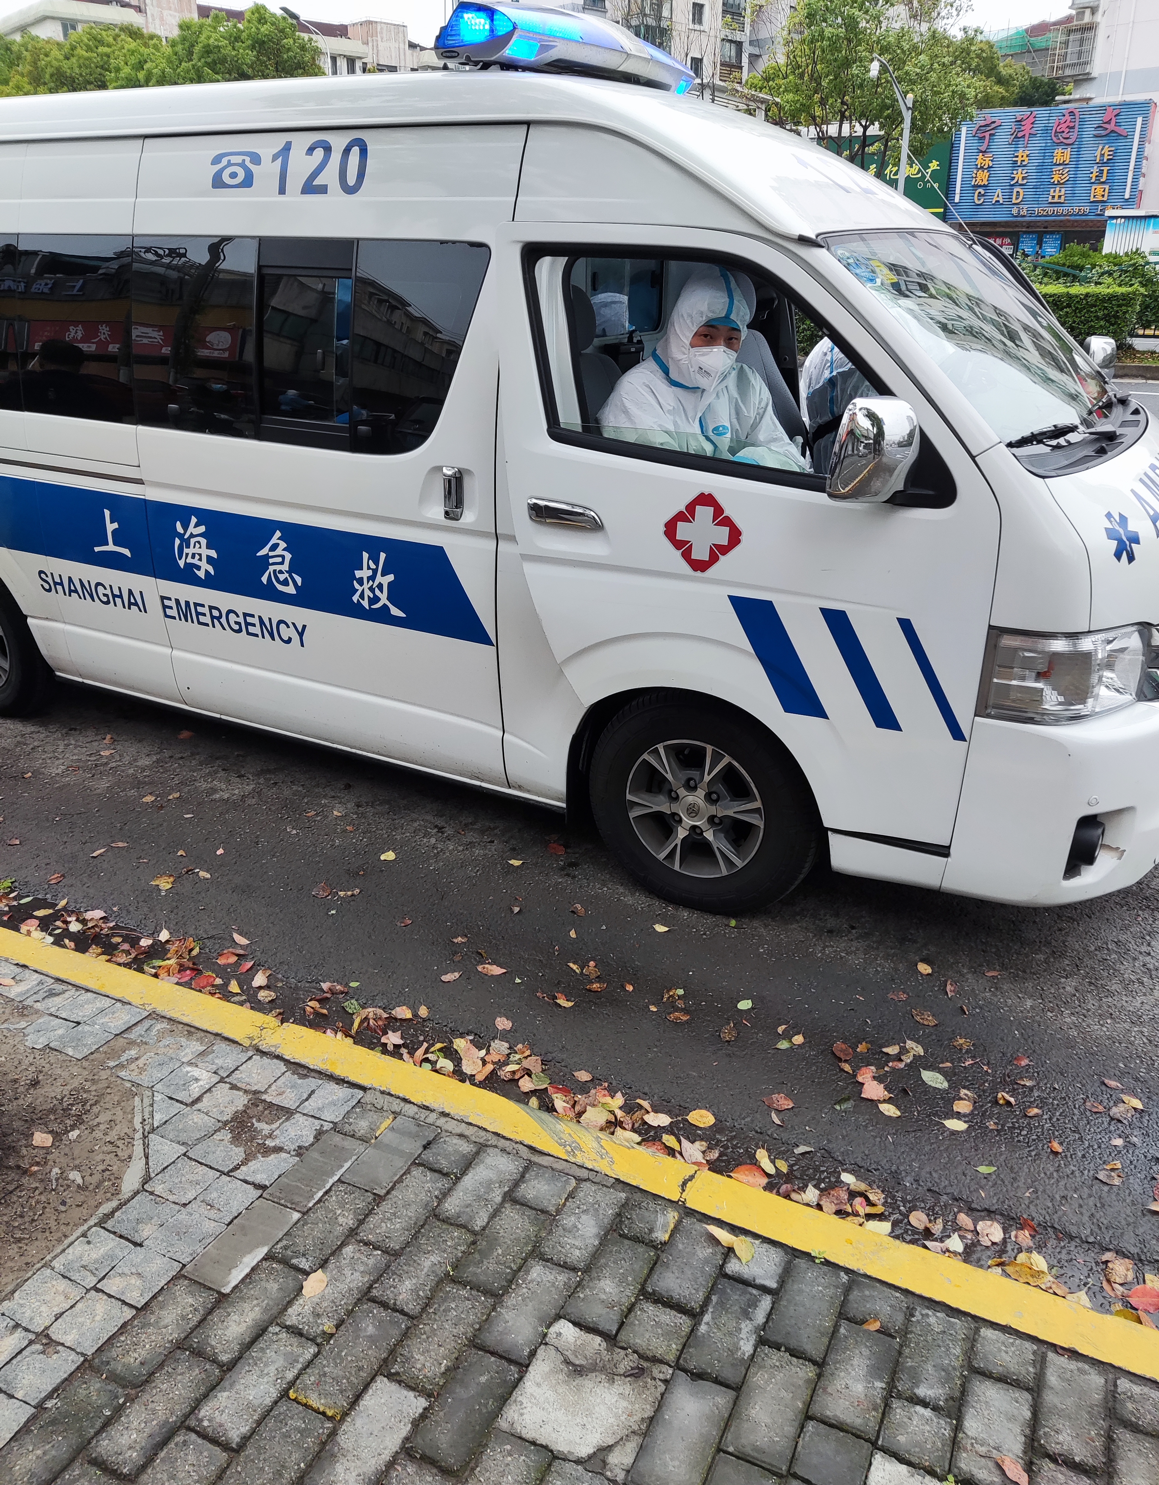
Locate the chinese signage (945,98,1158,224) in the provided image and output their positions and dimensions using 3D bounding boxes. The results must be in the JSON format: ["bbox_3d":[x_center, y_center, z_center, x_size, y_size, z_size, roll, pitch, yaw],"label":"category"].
[{"bbox_3d":[8.007,-10.005,19.300,3.206,1.743,0.180,15,28,30],"label":"chinese signage"}]

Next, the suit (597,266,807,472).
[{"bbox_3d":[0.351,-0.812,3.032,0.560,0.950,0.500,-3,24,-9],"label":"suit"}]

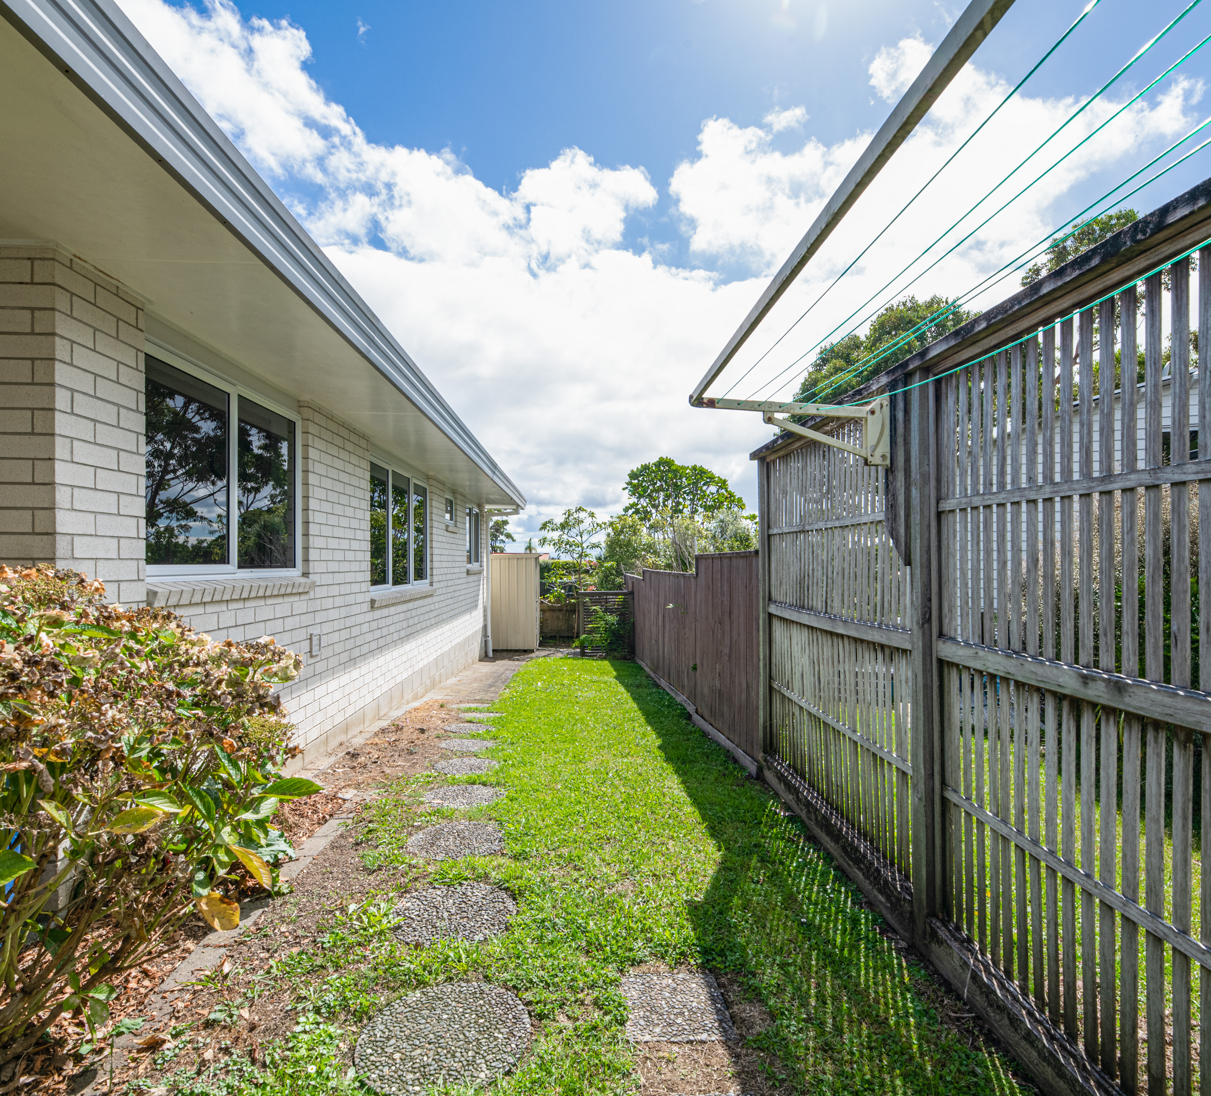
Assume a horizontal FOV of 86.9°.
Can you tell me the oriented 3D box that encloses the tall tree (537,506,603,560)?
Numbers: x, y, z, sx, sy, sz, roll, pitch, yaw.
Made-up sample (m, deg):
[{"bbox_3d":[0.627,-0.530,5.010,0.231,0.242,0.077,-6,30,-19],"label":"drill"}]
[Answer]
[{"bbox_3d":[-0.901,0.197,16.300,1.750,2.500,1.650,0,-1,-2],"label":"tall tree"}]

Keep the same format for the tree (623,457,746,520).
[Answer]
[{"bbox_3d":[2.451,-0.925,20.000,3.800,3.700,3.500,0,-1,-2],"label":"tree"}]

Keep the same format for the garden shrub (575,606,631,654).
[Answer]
[{"bbox_3d":[-0.035,1.540,11.900,1.050,0.950,0.850,0,-1,0],"label":"garden shrub"}]

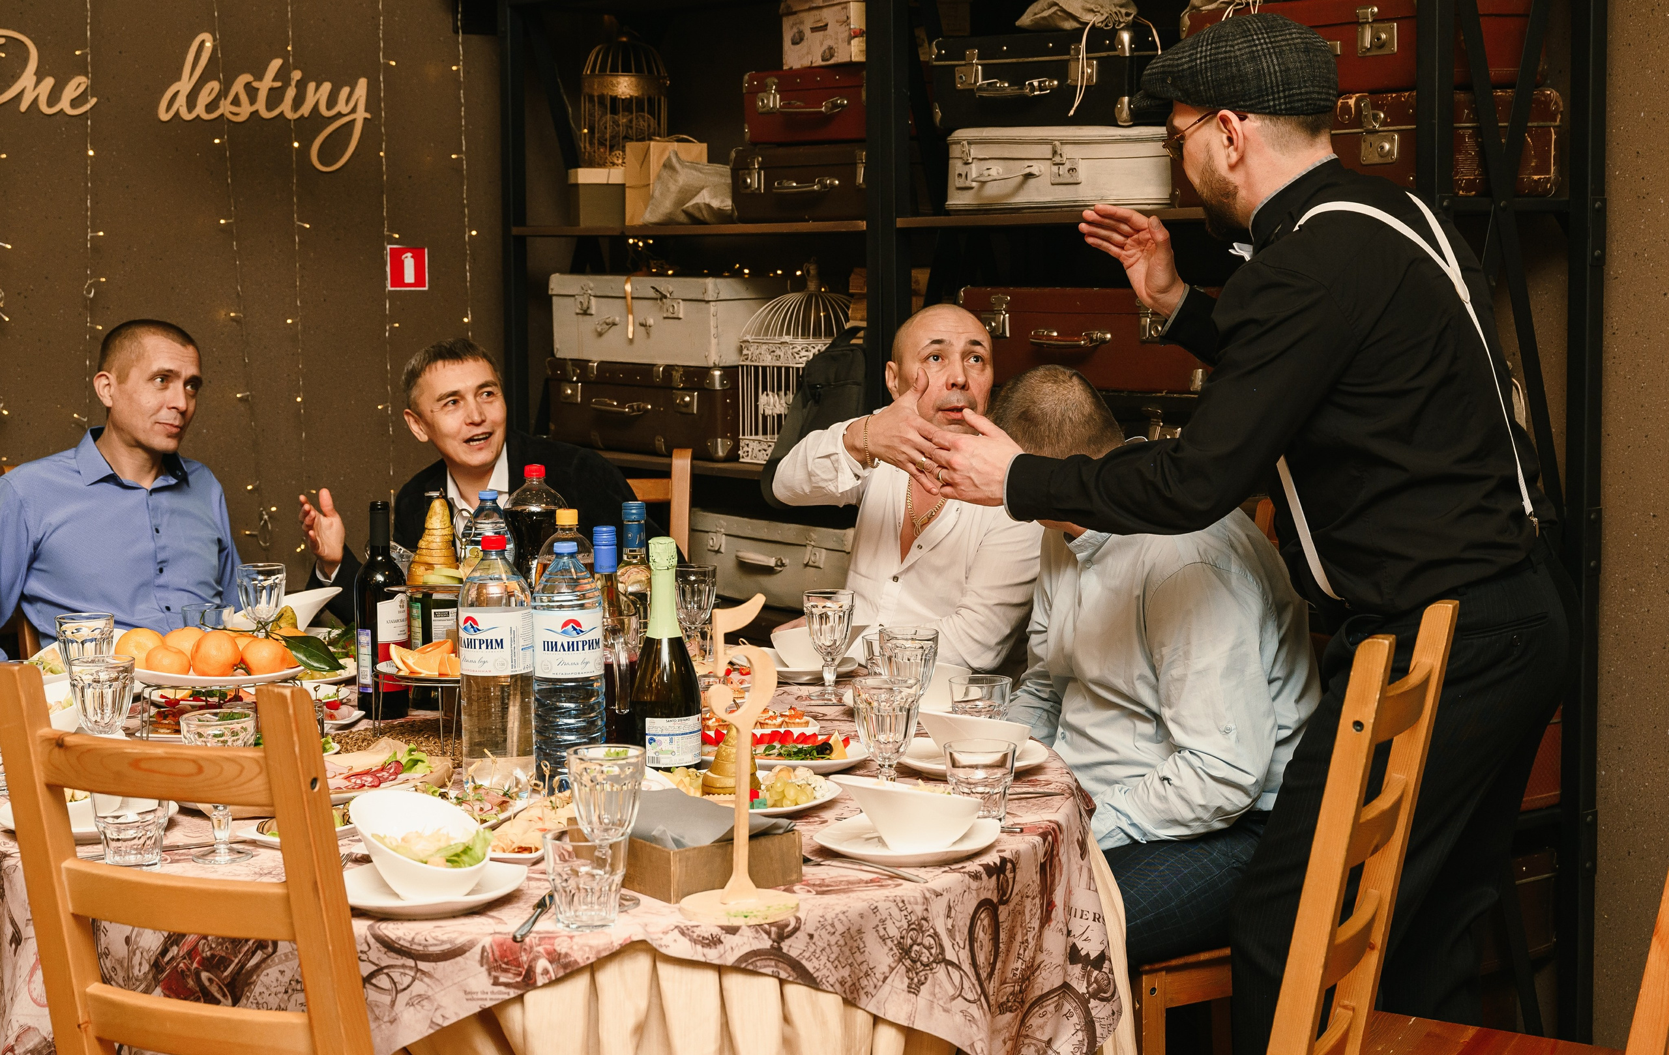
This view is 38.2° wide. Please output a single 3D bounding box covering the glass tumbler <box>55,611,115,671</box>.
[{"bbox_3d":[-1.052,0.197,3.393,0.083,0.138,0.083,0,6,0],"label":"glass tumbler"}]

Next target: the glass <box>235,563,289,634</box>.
[{"bbox_3d":[-0.948,0.143,4.004,0.080,0.157,0.080,-1,7,0],"label":"glass"}]

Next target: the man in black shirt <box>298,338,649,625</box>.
[{"bbox_3d":[-0.635,0.293,4.439,0.660,1.270,0.750,0,6,8],"label":"man in black shirt"}]

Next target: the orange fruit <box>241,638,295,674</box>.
[{"bbox_3d":[-0.774,0.177,3.280,0.065,0.054,0.065,-1,7,0],"label":"orange fruit"}]

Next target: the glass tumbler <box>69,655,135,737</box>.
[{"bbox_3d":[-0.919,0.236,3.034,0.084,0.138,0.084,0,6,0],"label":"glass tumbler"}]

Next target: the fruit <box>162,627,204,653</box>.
[{"bbox_3d":[-0.940,0.178,3.490,0.069,0.065,0.069,0,6,0],"label":"fruit"}]

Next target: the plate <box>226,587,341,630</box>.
[{"bbox_3d":[-0.919,0.142,4.020,0.185,0.088,0.160,-1,6,-5],"label":"plate"}]

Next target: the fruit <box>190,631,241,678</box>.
[{"bbox_3d":[-0.874,0.180,3.410,0.070,0.066,0.070,0,6,0],"label":"fruit"}]

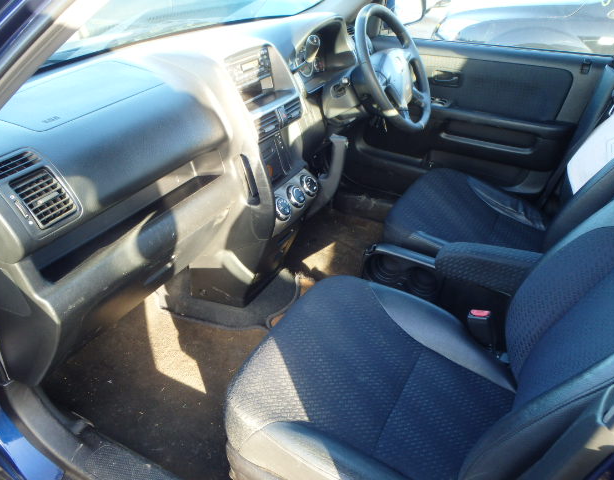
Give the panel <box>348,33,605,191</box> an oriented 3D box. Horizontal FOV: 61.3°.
[{"bbox_3d":[0.510,-0.391,1.814,0.850,0.570,0.120,16,34,22],"label":"panel"}]

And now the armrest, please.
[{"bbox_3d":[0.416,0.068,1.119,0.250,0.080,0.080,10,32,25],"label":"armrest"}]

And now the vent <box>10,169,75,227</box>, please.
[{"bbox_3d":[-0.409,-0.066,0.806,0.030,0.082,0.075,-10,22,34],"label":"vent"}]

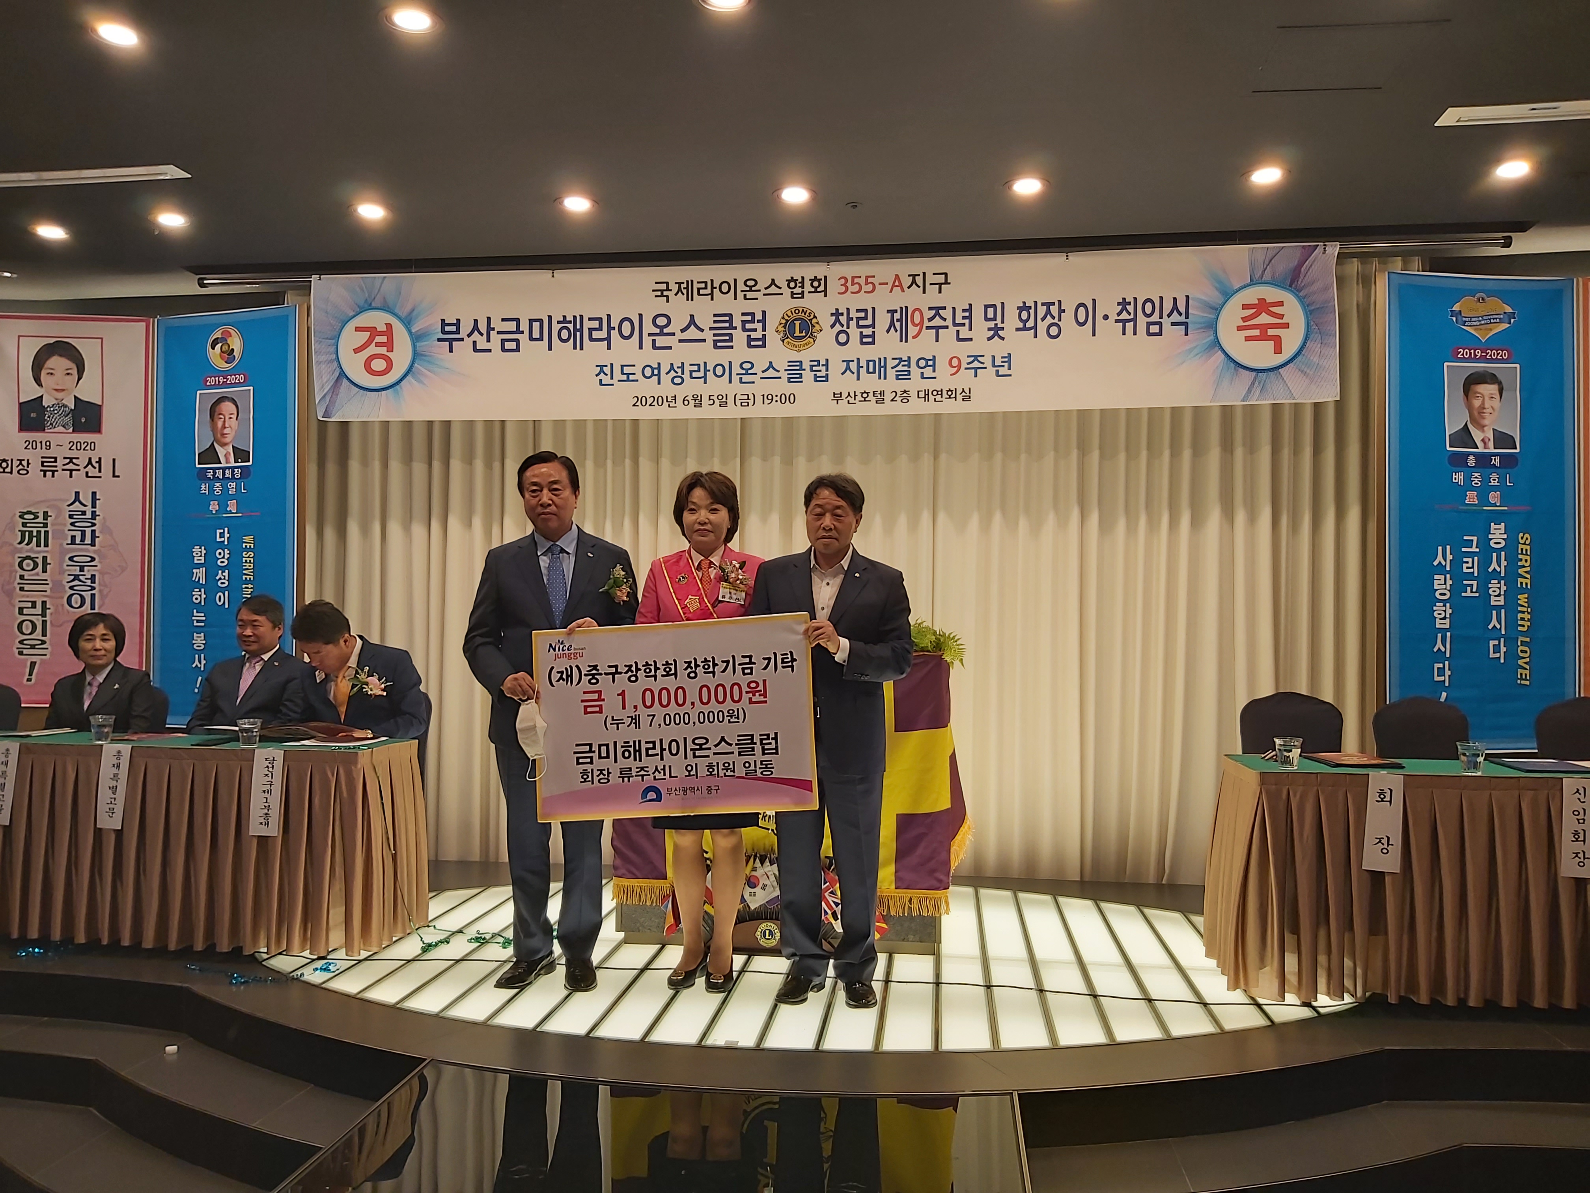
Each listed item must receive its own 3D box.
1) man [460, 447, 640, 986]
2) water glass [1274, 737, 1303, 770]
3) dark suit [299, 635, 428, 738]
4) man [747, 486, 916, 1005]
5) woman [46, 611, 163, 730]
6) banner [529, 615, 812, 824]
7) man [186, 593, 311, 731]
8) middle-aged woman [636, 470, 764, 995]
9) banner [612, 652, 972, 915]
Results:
[{"bbox_3d":[-0.793,0.393,3.880,0.560,1.740,0.420,0,-1,0],"label":"man"},{"bbox_3d":[1.565,0.497,3.790,0.090,0.097,0.090,0,-1,7],"label":"water glass"},{"bbox_3d":[-1.689,0.475,4.660,0.560,0.620,0.520,0,-1,8],"label":"dark suit"},{"bbox_3d":[0.111,0.433,3.730,0.530,1.660,0.420,0,-1,5],"label":"man"},{"bbox_3d":[-2.881,0.664,4.830,0.520,1.220,0.780,0,-1,-3],"label":"woman"},{"bbox_3d":[-0.382,0.381,3.741,0.890,0.600,0.015,-4,-8,8],"label":"banner"},{"bbox_3d":[-2.232,0.629,4.700,0.580,1.290,0.800,0,-1,2],"label":"man"},{"bbox_3d":[-0.306,0.435,3.900,0.470,1.660,0.360,0,-1,3],"label":"middle-aged woman"},{"bbox_3d":[0.002,0.666,4.420,1.270,0.950,0.420,0,-1,7],"label":"banner"}]

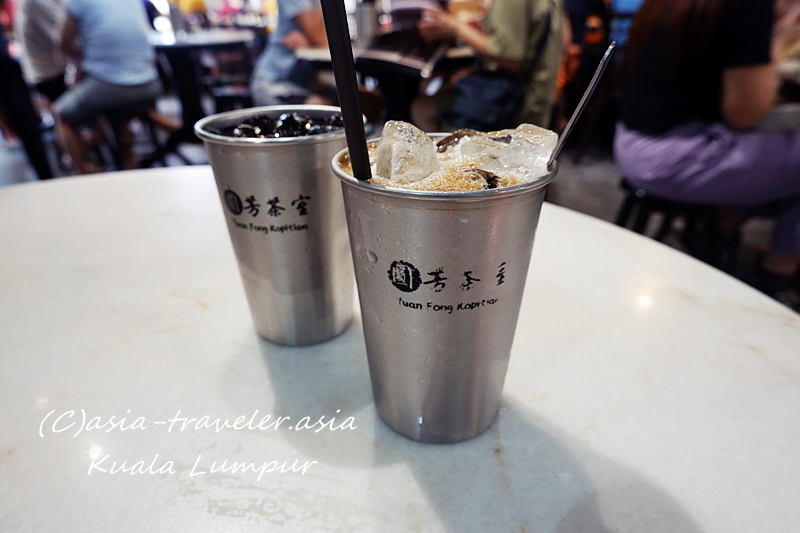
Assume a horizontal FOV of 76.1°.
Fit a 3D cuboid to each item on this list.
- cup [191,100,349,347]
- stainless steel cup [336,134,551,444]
[{"bbox_3d":[-0.060,-0.022,0.294,0.089,0.123,0.089,-1,25,0],"label":"cup"},{"bbox_3d":[0.018,0.012,0.228,0.089,0.123,0.089,-1,25,0],"label":"stainless steel cup"}]

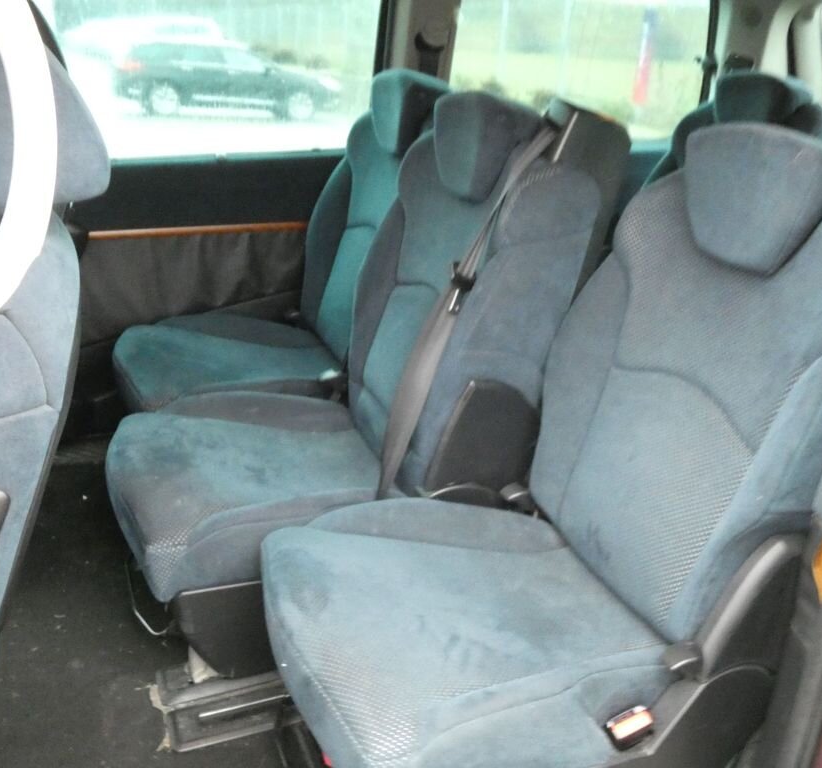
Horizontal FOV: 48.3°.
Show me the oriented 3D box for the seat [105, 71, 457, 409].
[{"bbox_3d":[-0.281,-0.284,1.947,0.694,0.750,0.495,-7,23,-23],"label":"seat"}]

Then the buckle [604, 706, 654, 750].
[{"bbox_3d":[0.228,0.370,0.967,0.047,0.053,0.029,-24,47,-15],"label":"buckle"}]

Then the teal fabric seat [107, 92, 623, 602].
[{"bbox_3d":[-0.107,-0.106,1.516,0.760,0.750,0.500,-7,23,-23],"label":"teal fabric seat"}]

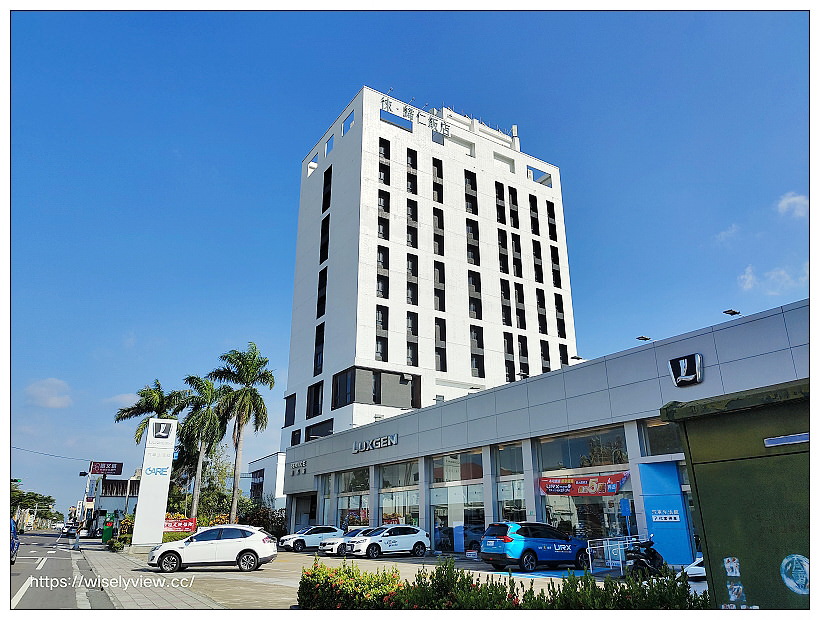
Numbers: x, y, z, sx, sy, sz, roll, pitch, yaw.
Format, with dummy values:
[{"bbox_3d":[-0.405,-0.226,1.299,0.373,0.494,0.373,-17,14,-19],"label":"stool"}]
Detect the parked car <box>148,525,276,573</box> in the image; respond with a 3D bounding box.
[{"bbox_3d":[-7.412,9.066,22.677,4.625,1.620,1.845,4,-20,-10],"label":"parked car"}]

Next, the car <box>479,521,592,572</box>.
[{"bbox_3d":[5.003,9.132,23.049,4.720,1.670,1.845,12,-23,-29],"label":"car"}]

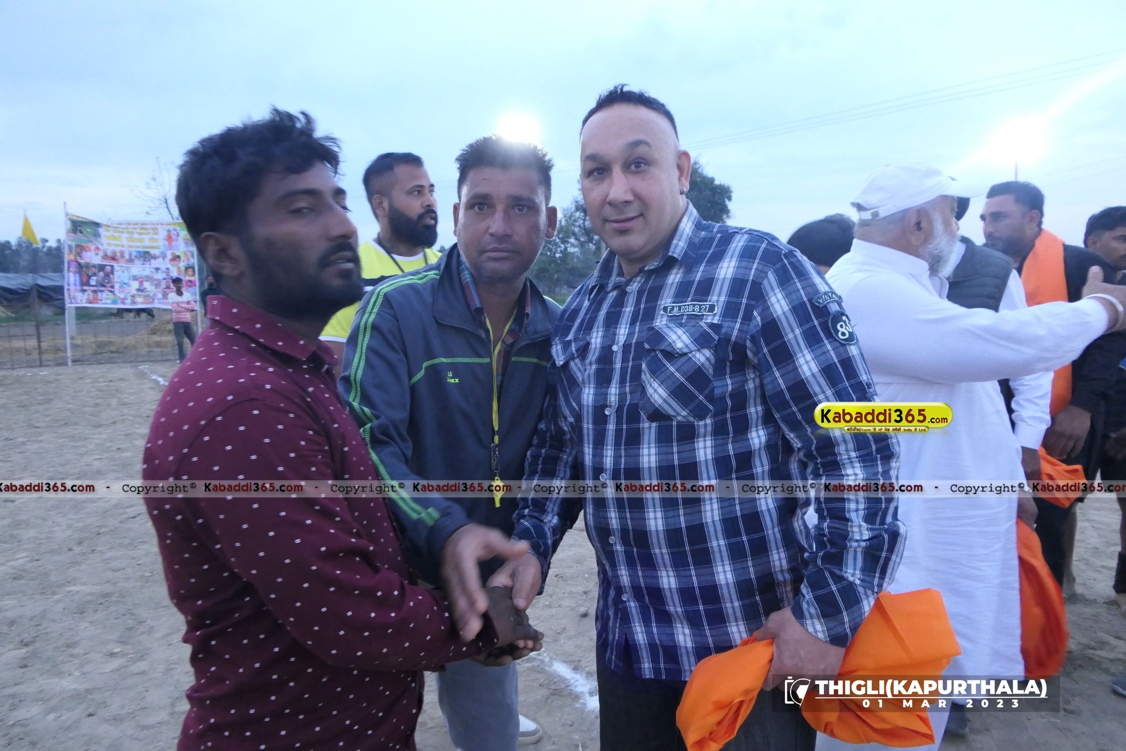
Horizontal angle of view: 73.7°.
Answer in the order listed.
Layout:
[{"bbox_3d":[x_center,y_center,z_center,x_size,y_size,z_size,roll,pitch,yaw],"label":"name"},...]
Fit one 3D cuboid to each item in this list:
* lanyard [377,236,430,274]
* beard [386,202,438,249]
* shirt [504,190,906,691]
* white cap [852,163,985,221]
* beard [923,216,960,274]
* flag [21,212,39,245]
[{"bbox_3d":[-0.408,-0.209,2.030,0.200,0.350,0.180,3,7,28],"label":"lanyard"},{"bbox_3d":[-0.395,-0.409,2.050,0.125,0.130,0.150,3,7,24],"label":"beard"},{"bbox_3d":[0.210,0.090,1.250,0.590,0.750,0.410,5,8,38],"label":"shirt"},{"bbox_3d":[0.753,-0.391,1.600,0.272,0.125,0.180,-7,6,5],"label":"white cap"},{"bbox_3d":[0.794,-0.277,1.600,0.110,0.135,0.140,0,6,4],"label":"beard"},{"bbox_3d":[-10.298,-2.839,14.500,0.360,0.650,0.140,-3,7,-30],"label":"flag"}]

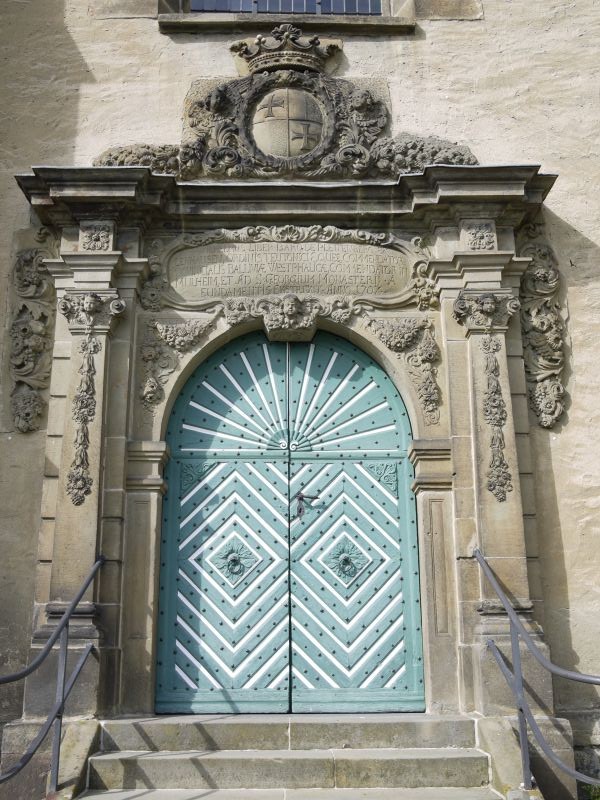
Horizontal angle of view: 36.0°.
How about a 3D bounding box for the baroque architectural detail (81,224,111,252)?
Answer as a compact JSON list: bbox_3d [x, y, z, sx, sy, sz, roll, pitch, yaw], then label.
[{"bbox_3d":[-1.410,-1.114,6.377,0.181,0.172,0.080,0,-16,-1],"label":"baroque architectural detail"}]

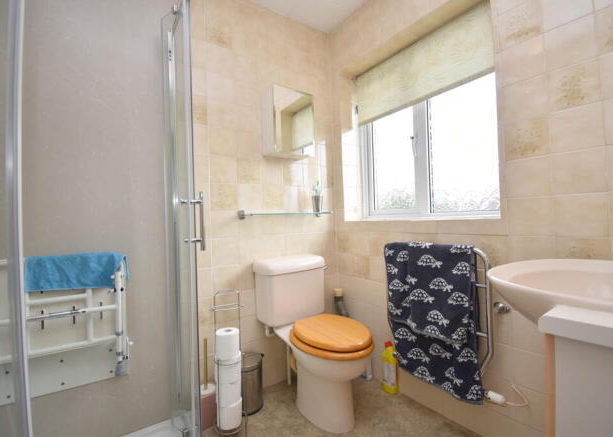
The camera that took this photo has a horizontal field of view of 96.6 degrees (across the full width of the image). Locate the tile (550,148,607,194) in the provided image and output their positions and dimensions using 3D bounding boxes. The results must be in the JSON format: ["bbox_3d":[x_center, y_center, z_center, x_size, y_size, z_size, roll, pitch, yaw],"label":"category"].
[{"bbox_3d":[0.942,-0.161,0.951,0.010,0.148,0.145,-1,-1,-37],"label":"tile"}]

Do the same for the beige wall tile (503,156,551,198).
[{"bbox_3d":[0.857,-0.158,1.063,0.010,0.148,0.145,-1,-1,-37],"label":"beige wall tile"}]

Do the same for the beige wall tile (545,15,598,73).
[{"bbox_3d":[0.937,-0.619,0.969,0.008,0.150,0.150,-1,-1,-37],"label":"beige wall tile"}]

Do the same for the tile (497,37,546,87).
[{"bbox_3d":[0.853,-0.620,1.082,0.008,0.150,0.150,-1,-1,-37],"label":"tile"}]

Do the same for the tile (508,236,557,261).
[{"bbox_3d":[0.866,0.142,1.061,0.010,0.148,0.145,-1,-1,-37],"label":"tile"}]

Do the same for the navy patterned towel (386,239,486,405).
[{"bbox_3d":[0.583,0.443,1.301,0.085,0.635,0.455,-2,0,-35],"label":"navy patterned towel"}]

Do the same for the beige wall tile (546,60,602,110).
[{"bbox_3d":[0.937,-0.464,0.959,0.010,0.152,0.152,-2,0,-35],"label":"beige wall tile"}]

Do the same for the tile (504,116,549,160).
[{"bbox_3d":[0.853,-0.309,1.058,0.010,0.152,0.152,-2,0,-35],"label":"tile"}]

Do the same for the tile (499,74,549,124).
[{"bbox_3d":[0.849,-0.458,1.065,0.010,0.148,0.145,-1,-1,-37],"label":"tile"}]

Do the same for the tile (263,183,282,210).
[{"bbox_3d":[-0.206,-0.124,1.670,0.148,0.148,0.010,-1,-1,-37],"label":"tile"}]

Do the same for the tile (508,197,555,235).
[{"bbox_3d":[0.860,-0.008,1.052,0.010,0.152,0.152,-2,0,-35],"label":"tile"}]

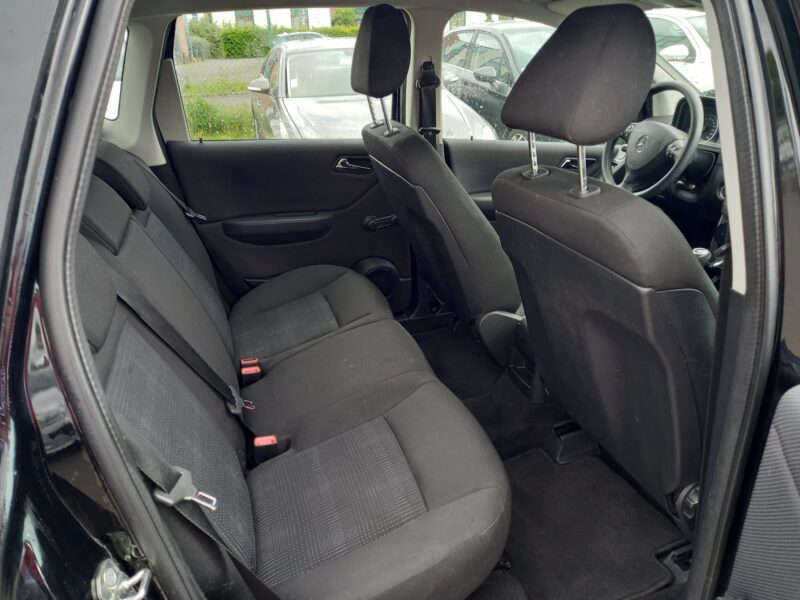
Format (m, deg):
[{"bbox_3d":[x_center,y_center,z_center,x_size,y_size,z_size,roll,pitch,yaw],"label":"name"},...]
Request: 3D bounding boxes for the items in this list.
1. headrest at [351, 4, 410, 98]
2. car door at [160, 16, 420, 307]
[{"bbox_3d":[-0.055,-0.641,1.492,0.115,0.200,0.245,-9,26,-17],"label":"headrest"},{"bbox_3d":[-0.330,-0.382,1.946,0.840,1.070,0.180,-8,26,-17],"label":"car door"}]

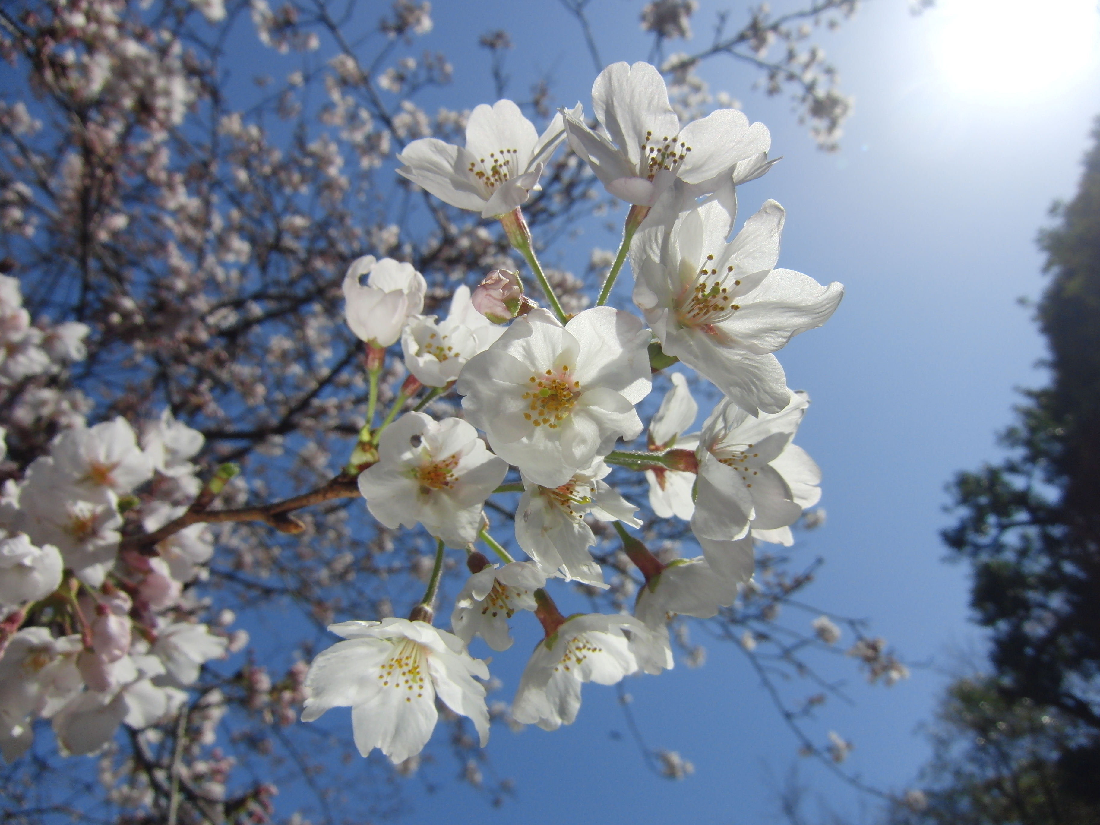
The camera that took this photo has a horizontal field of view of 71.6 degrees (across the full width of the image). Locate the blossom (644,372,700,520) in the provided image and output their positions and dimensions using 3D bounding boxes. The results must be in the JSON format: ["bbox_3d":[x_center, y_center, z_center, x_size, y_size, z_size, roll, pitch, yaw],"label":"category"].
[{"bbox_3d":[0.028,0.007,0.162,0.015,0.031,0.028,0,-25,-30],"label":"blossom"}]

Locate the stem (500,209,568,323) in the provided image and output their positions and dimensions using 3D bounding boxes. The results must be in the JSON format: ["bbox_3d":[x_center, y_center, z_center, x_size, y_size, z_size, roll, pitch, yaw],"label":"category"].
[{"bbox_3d":[-0.003,-0.031,0.160,0.005,0.005,0.028,-25,-73,4],"label":"stem"}]

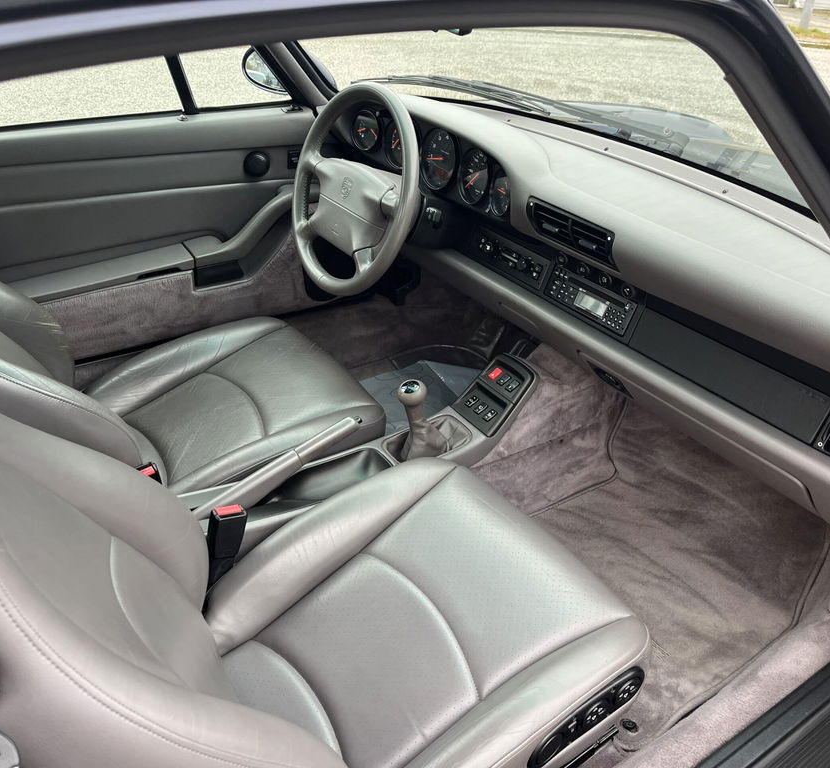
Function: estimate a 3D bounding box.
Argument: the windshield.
[{"bbox_3d":[0.198,-0.437,1.107,0.740,0.200,1.260,22,12,-46],"label":"windshield"}]

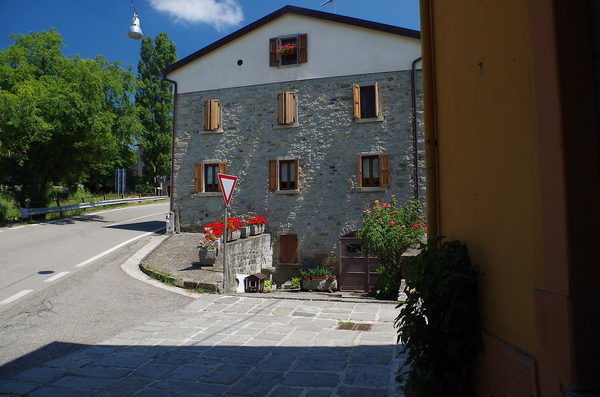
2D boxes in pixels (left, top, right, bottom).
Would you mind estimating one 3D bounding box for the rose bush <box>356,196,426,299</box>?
[{"bbox_3d":[2.514,1.305,12.200,1.850,2.702,1.700,0,-6,0],"label":"rose bush"}]

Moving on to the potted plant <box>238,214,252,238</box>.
[{"bbox_3d":[-1.712,0.879,14.100,0.400,0.753,0.500,-1,-6,8],"label":"potted plant"}]

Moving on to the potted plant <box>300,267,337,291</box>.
[{"bbox_3d":[0.648,2.761,15.300,1.250,0.875,0.550,-2,-6,16],"label":"potted plant"}]

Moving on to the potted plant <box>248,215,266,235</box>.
[{"bbox_3d":[-1.477,0.904,15.600,0.500,0.712,0.750,-1,-6,8],"label":"potted plant"}]

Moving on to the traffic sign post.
[{"bbox_3d":[-1.868,0.892,11.600,0.100,3.041,0.850,-3,-7,28],"label":"traffic sign post"}]

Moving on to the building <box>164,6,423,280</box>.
[{"bbox_3d":[0.804,-1.811,22.569,11.832,11.727,10.000,-2,-6,16],"label":"building"}]

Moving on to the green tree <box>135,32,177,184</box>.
[{"bbox_3d":[-15.761,-9.468,50.000,4.500,17.695,4.500,0,-6,0],"label":"green tree"}]

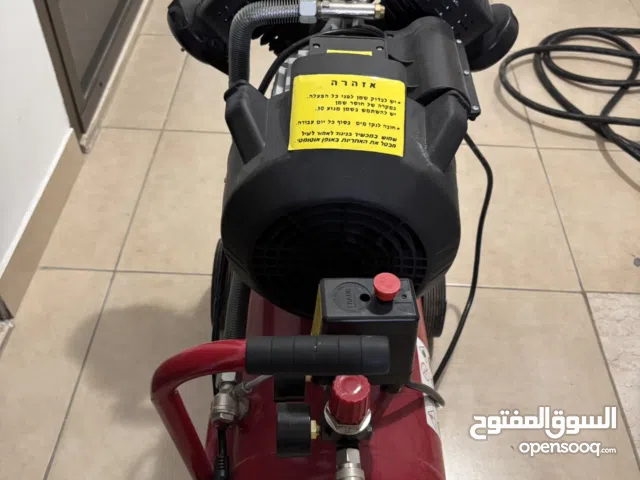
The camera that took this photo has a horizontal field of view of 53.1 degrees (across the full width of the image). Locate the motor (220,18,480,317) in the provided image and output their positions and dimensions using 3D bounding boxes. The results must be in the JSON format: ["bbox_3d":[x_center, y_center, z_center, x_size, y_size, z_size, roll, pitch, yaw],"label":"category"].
[{"bbox_3d":[0.026,-0.085,0.707,0.251,0.255,0.270,1,46,-1],"label":"motor"}]

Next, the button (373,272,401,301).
[{"bbox_3d":[0.057,0.043,0.554,0.023,0.018,0.023,1,46,-1],"label":"button"}]

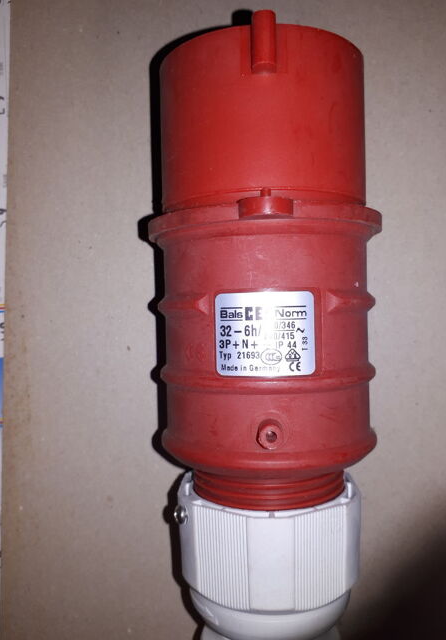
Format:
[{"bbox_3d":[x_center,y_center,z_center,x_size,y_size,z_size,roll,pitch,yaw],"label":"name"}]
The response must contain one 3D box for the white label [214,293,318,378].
[{"bbox_3d":[0.013,0.004,0.148,0.030,0.003,0.025,-1,93,5],"label":"white label"}]

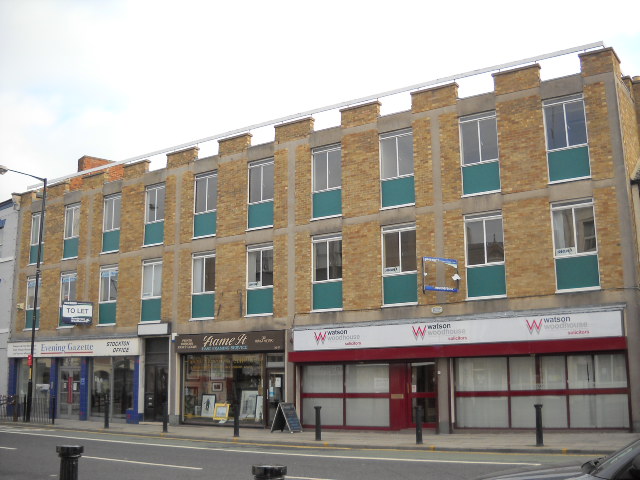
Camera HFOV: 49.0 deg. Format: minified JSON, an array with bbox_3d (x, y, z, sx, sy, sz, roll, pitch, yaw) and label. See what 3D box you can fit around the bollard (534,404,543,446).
[{"bbox_3d":[4.844,4.104,15.528,0.180,0.940,0.180,-8,-14,33],"label":"bollard"}]

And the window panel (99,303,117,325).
[{"bbox_3d":[-8.209,2.855,27.206,1.070,0.820,0.060,-8,-14,32],"label":"window panel"}]

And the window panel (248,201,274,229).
[{"bbox_3d":[-2.057,-0.874,24.636,1.134,0.814,0.060,-8,-14,33],"label":"window panel"}]

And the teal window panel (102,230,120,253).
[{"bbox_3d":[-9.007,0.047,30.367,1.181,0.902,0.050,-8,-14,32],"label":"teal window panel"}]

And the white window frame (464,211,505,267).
[{"bbox_3d":[4.666,-0.027,19.880,1.168,1.515,0.100,-8,-14,33],"label":"white window frame"}]

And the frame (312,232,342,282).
[{"bbox_3d":[0.234,0.590,21.897,1.110,1.470,0.100,-8,-14,32],"label":"frame"}]

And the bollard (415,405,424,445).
[{"bbox_3d":[2.534,4.690,17.782,0.225,0.960,0.225,0,-12,0],"label":"bollard"}]

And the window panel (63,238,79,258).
[{"bbox_3d":[-11.276,0.366,31.901,1.181,0.902,0.050,-8,-14,32],"label":"window panel"}]

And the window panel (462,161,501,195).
[{"bbox_3d":[4.707,-1.807,20.476,1.130,0.880,0.060,-8,-14,33],"label":"window panel"}]

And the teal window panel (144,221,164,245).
[{"bbox_3d":[-6.494,-0.254,27.582,1.134,0.814,0.060,-8,-14,33],"label":"teal window panel"}]

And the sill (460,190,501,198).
[{"bbox_3d":[4.457,-1.268,19.372,1.160,0.080,0.150,-8,-14,32],"label":"sill"}]

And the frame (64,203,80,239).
[{"bbox_3d":[-10.903,-0.771,30.951,1.130,1.500,0.100,-8,-14,33],"label":"frame"}]

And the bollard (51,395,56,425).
[{"bbox_3d":[-9.522,6.086,25.124,0.160,1.000,0.160,-8,-14,33],"label":"bollard"}]

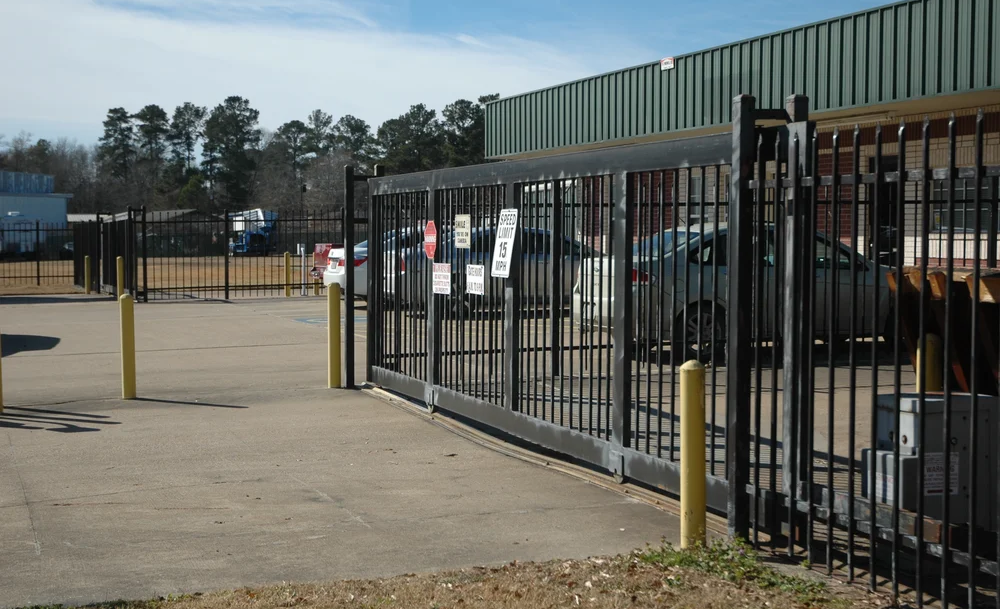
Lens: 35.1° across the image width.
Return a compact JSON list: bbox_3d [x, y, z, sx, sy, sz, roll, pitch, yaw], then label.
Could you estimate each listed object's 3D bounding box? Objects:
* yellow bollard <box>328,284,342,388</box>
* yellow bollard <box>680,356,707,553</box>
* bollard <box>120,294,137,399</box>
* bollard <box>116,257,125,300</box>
[{"bbox_3d":[-1.532,0.291,14.700,0.116,0.975,0.116,0,3,0],"label":"yellow bollard"},{"bbox_3d":[0.909,0.706,7.450,0.117,0.900,0.117,0,3,0],"label":"yellow bollard"},{"bbox_3d":[-3.254,0.368,13.850,0.116,0.912,0.116,-1,3,0],"label":"bollard"},{"bbox_3d":[-7.149,-0.463,29.800,0.118,0.880,0.118,0,3,0],"label":"bollard"}]

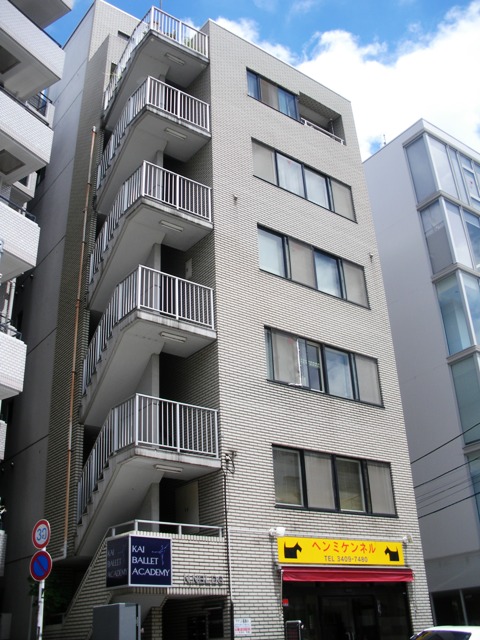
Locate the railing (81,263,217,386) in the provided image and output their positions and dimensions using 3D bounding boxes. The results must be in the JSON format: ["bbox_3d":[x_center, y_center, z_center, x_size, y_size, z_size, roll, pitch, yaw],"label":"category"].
[{"bbox_3d":[-2.223,0.525,16.170,2.040,2.150,2.852,17,-33,-33],"label":"railing"}]

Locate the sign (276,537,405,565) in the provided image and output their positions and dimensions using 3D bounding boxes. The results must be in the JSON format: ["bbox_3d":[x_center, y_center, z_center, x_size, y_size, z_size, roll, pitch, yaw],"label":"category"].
[{"bbox_3d":[2.406,5.358,15.332,4.114,0.573,0.122,17,-33,-33],"label":"sign"}]

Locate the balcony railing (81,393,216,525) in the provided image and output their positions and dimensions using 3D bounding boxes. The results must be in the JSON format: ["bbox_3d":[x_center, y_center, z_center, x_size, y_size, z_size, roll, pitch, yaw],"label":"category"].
[{"bbox_3d":[-2.066,3.236,14.782,2.040,2.150,2.852,17,-33,-33],"label":"balcony railing"}]

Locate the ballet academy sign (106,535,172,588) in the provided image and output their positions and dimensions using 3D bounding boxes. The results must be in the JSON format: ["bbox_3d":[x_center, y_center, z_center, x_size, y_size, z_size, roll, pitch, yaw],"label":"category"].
[{"bbox_3d":[-1.878,4.599,12.552,0.936,0.930,0.927,17,-33,-33],"label":"ballet academy sign"}]

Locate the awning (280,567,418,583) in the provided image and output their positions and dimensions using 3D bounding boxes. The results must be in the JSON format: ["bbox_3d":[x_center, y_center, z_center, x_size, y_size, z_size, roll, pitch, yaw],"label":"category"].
[{"bbox_3d":[2.479,5.783,15.053,4.194,0.351,0.259,17,-33,-33],"label":"awning"}]

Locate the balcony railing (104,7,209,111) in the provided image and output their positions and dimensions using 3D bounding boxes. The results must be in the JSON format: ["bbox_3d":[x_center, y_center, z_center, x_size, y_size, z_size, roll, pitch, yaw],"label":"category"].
[{"bbox_3d":[-2.585,-7.509,20.469,2.040,2.150,2.852,17,-33,-33],"label":"balcony railing"}]

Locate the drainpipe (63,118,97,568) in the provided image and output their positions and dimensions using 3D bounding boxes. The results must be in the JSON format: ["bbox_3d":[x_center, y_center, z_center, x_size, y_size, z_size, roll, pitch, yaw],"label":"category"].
[{"bbox_3d":[-4.155,-0.361,17.563,0.092,12.740,0.092,17,-33,-33],"label":"drainpipe"}]

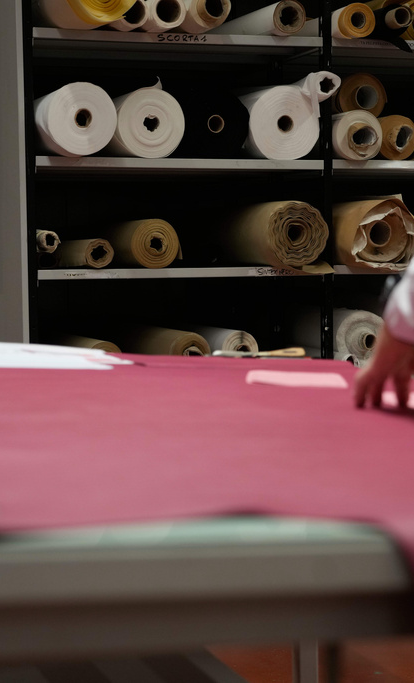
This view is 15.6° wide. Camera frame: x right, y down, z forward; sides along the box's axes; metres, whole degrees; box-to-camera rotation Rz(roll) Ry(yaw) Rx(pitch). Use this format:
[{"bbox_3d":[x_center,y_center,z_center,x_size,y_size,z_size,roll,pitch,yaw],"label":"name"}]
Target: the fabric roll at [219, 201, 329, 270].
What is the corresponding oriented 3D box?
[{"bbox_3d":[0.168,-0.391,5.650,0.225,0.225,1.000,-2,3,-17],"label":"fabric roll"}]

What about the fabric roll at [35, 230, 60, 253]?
[{"bbox_3d":[-0.658,-0.352,5.438,0.074,0.074,0.900,-2,3,-17],"label":"fabric roll"}]

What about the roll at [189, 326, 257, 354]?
[{"bbox_3d":[-0.028,0.007,5.776,0.137,0.137,1.000,-2,3,-17],"label":"roll"}]

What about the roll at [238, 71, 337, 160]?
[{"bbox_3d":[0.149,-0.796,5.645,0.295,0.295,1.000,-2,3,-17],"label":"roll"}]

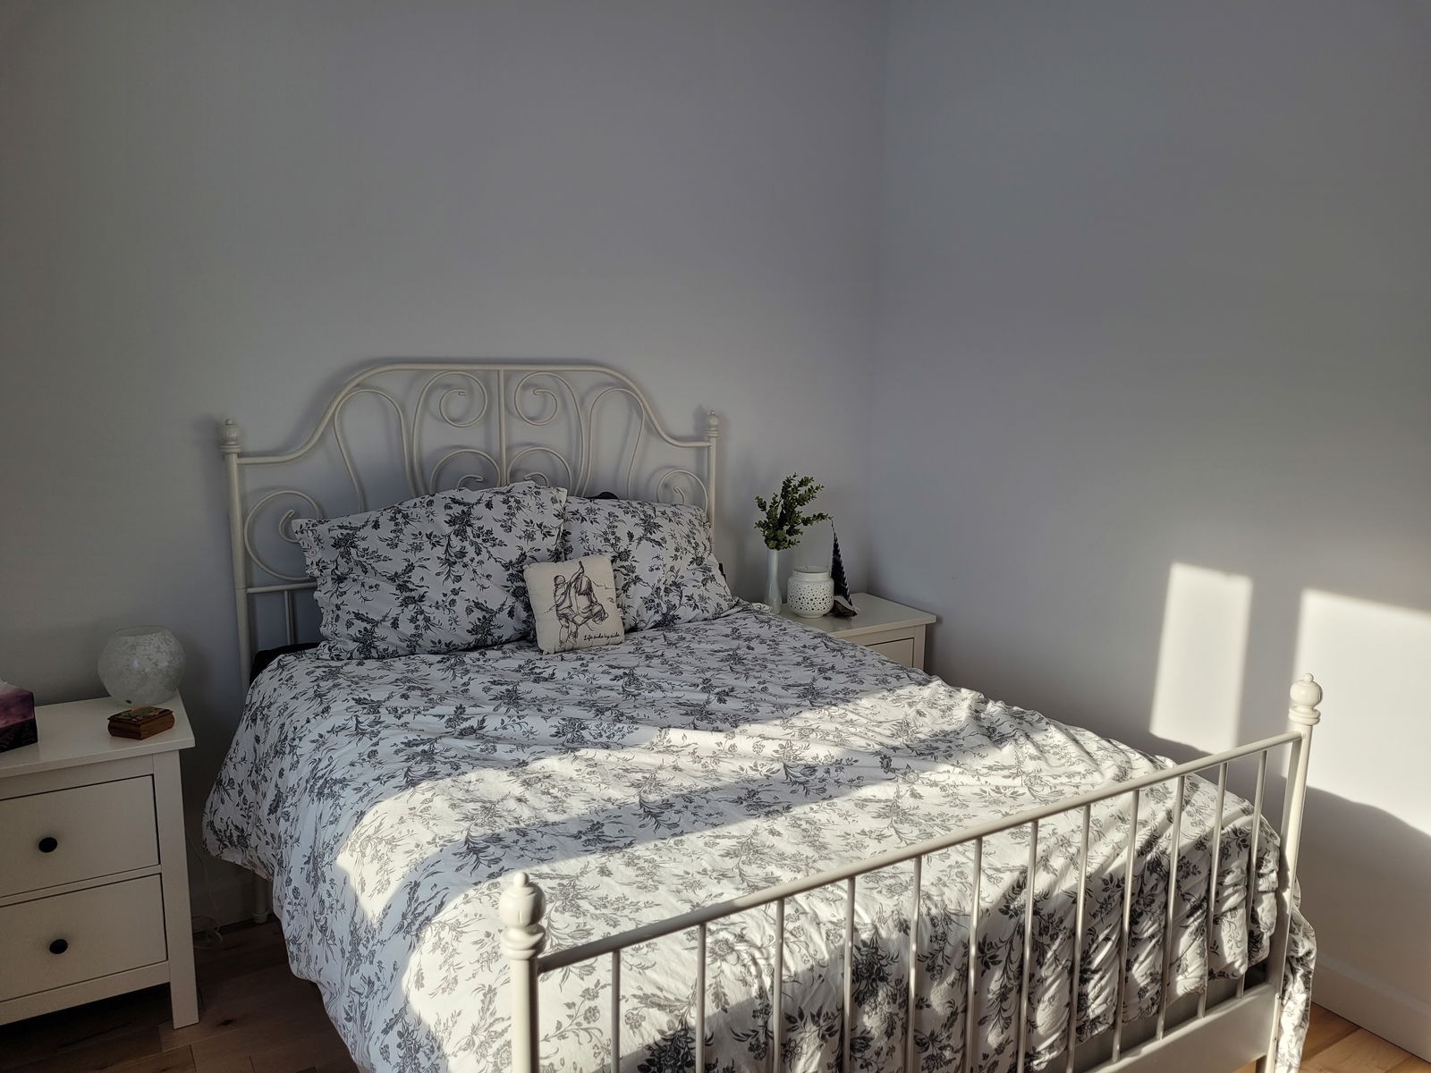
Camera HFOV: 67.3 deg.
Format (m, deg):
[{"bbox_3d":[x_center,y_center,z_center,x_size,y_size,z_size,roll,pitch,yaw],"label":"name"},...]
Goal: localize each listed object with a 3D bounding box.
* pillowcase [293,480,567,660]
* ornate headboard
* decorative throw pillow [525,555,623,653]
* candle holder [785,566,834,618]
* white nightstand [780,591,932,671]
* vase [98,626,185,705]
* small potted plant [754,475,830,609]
[{"bbox_3d":[-0.705,0.082,2.786,0.665,0.410,0.180,-8,-8,-26],"label":"pillowcase"},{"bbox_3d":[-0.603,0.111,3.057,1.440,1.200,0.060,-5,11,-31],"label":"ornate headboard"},{"bbox_3d":[-0.356,0.168,2.766,0.243,0.240,0.085,-7,-12,-30],"label":"decorative throw pillow"},{"bbox_3d":[0.307,0.184,3.487,0.150,0.142,0.150,1,10,0],"label":"candle holder"},{"bbox_3d":[0.385,0.581,3.558,0.547,0.663,0.376,-5,11,-31],"label":"white nightstand"},{"bbox_3d":[-1.348,0.310,2.528,0.180,0.168,0.180,-5,11,-31],"label":"vase"},{"bbox_3d":[0.244,0.039,3.446,0.215,0.440,0.195,-5,11,-31],"label":"small potted plant"}]

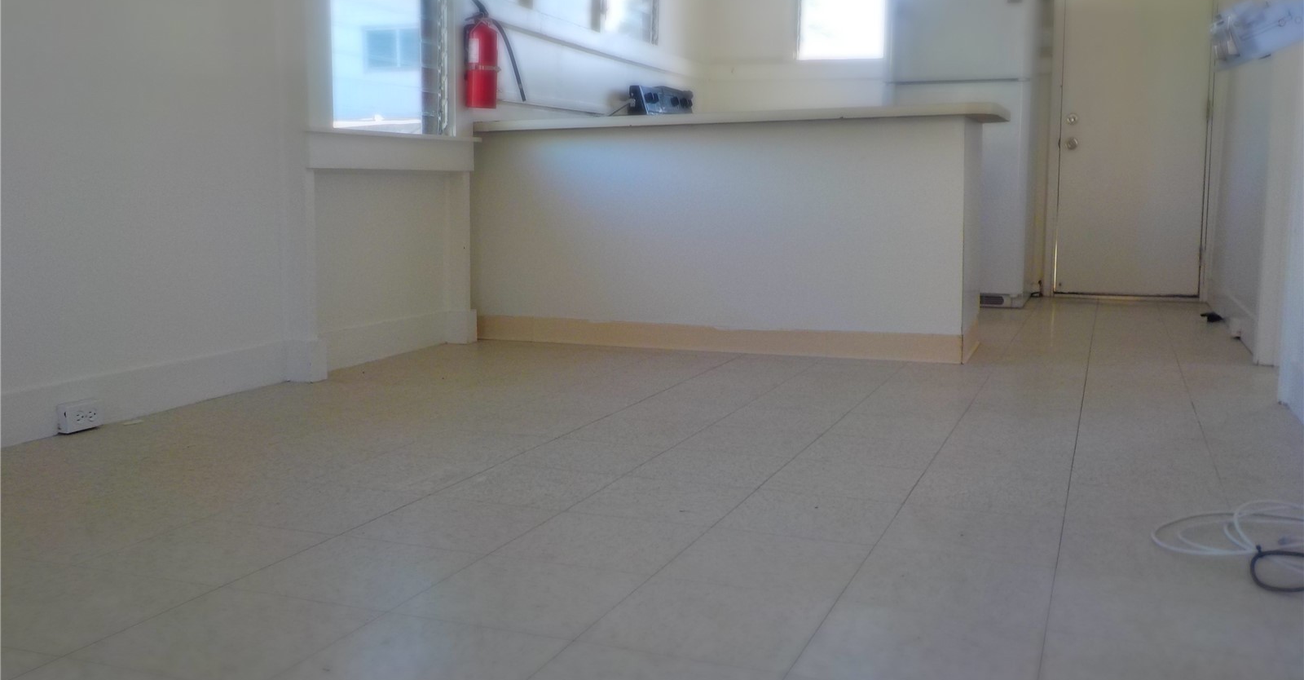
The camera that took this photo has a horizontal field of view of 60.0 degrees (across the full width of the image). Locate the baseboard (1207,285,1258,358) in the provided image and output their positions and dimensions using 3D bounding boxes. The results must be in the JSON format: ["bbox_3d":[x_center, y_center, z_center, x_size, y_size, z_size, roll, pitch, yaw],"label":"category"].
[{"bbox_3d":[2.754,-0.155,5.388,0.022,0.140,2.350,3,8,22],"label":"baseboard"}]

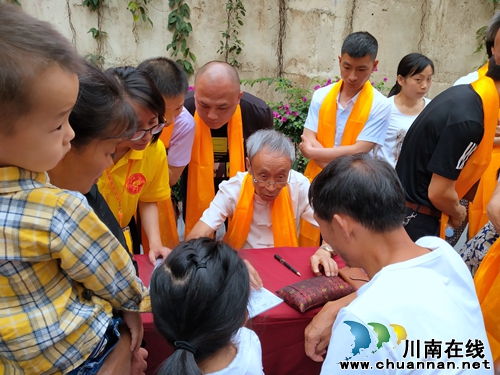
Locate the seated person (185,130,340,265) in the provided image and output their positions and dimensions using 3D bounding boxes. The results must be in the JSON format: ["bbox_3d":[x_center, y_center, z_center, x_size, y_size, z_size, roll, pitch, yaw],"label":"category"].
[{"bbox_3d":[0.035,0.375,1.780,0.570,1.240,0.680,0,13,-6],"label":"seated person"}]

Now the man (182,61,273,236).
[{"bbox_3d":[-0.110,0.200,2.000,0.560,1.500,0.500,3,13,6],"label":"man"}]

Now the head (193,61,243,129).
[{"bbox_3d":[-0.130,-0.371,1.730,0.190,0.255,0.225,5,38,16],"label":"head"}]

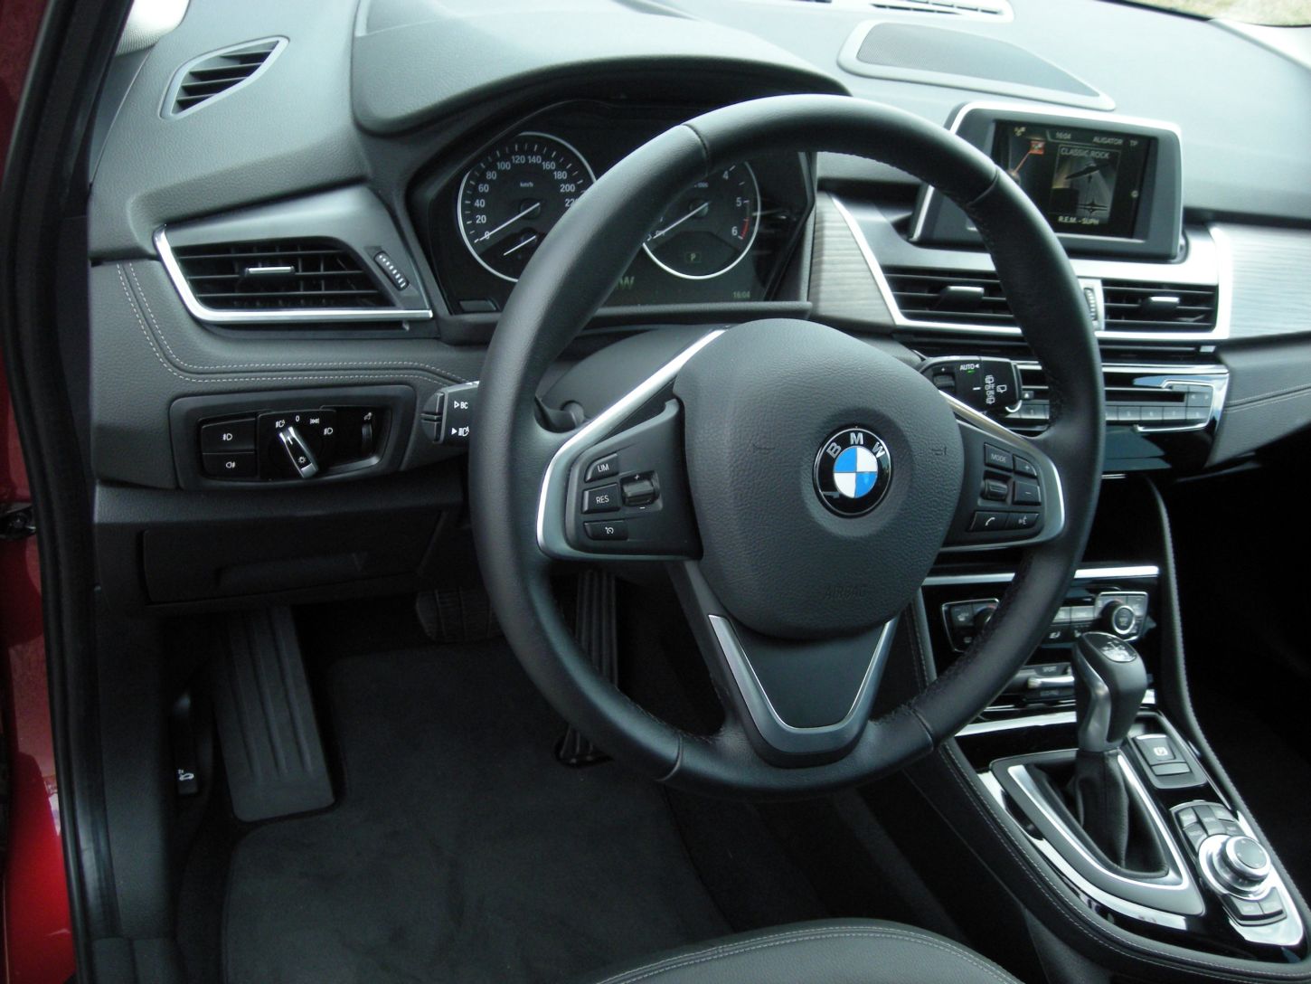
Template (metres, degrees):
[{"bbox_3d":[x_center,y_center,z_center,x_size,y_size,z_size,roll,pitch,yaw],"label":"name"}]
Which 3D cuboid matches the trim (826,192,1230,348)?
[{"bbox_3d":[0.301,-0.175,1.054,0.350,0.097,0.050,0,9,-16],"label":"trim"}]

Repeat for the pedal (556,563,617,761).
[{"bbox_3d":[-0.072,0.179,1.388,0.054,0.202,0.035,2,5,-27],"label":"pedal"}]

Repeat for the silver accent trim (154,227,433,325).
[{"bbox_3d":[-0.216,-0.131,0.803,0.160,0.057,0.030,-5,16,-23],"label":"silver accent trim"}]

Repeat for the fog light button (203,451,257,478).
[{"bbox_3d":[-0.262,-0.018,0.817,0.031,0.019,0.012,-5,21,-23],"label":"fog light button"}]

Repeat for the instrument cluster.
[{"bbox_3d":[-0.023,-0.196,0.910,0.285,0.139,0.060,-5,11,-23],"label":"instrument cluster"}]

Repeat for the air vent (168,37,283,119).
[{"bbox_3d":[-0.260,-0.249,0.805,0.080,0.020,0.062,-5,71,-23],"label":"air vent"}]

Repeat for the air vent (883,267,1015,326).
[{"bbox_3d":[0.231,-0.153,1.039,0.124,0.040,0.030,0,9,-16],"label":"air vent"}]

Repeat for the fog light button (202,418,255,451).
[{"bbox_3d":[-0.261,-0.035,0.811,0.031,0.021,0.012,-5,21,-23],"label":"fog light button"}]

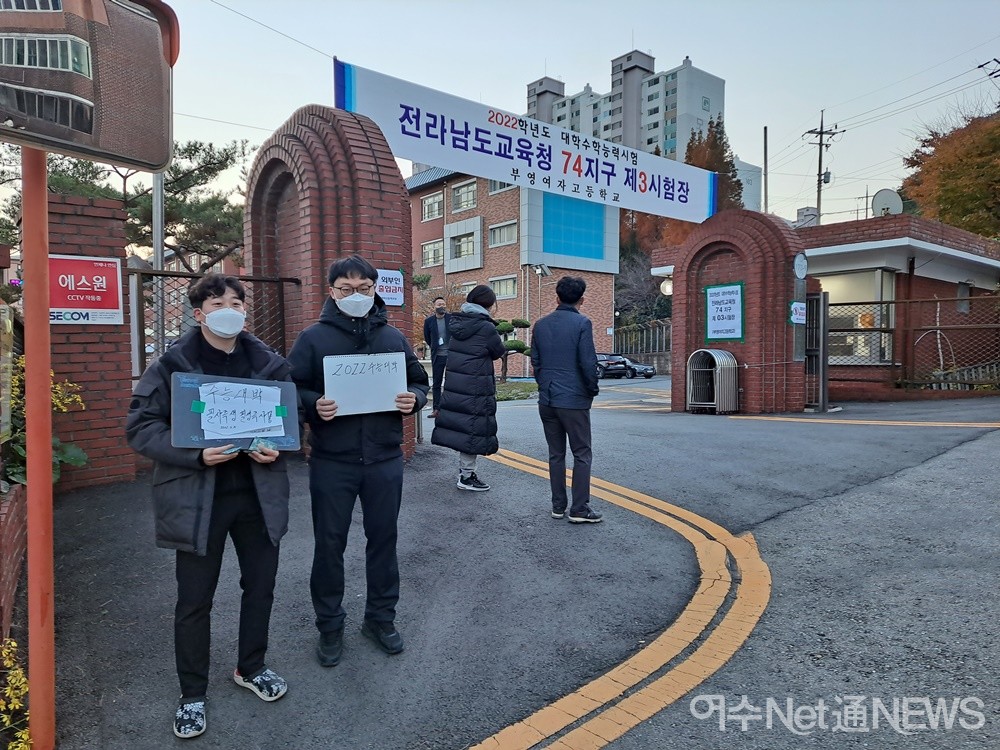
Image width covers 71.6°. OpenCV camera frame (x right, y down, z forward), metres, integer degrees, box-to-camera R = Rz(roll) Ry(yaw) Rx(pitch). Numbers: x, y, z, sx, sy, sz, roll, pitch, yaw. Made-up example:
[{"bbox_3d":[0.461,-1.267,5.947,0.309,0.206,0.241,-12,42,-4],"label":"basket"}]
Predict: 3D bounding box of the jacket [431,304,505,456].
[{"bbox_3d":[-0.255,0.039,5.450,0.460,1.170,0.500,-2,3,-32],"label":"jacket"}]

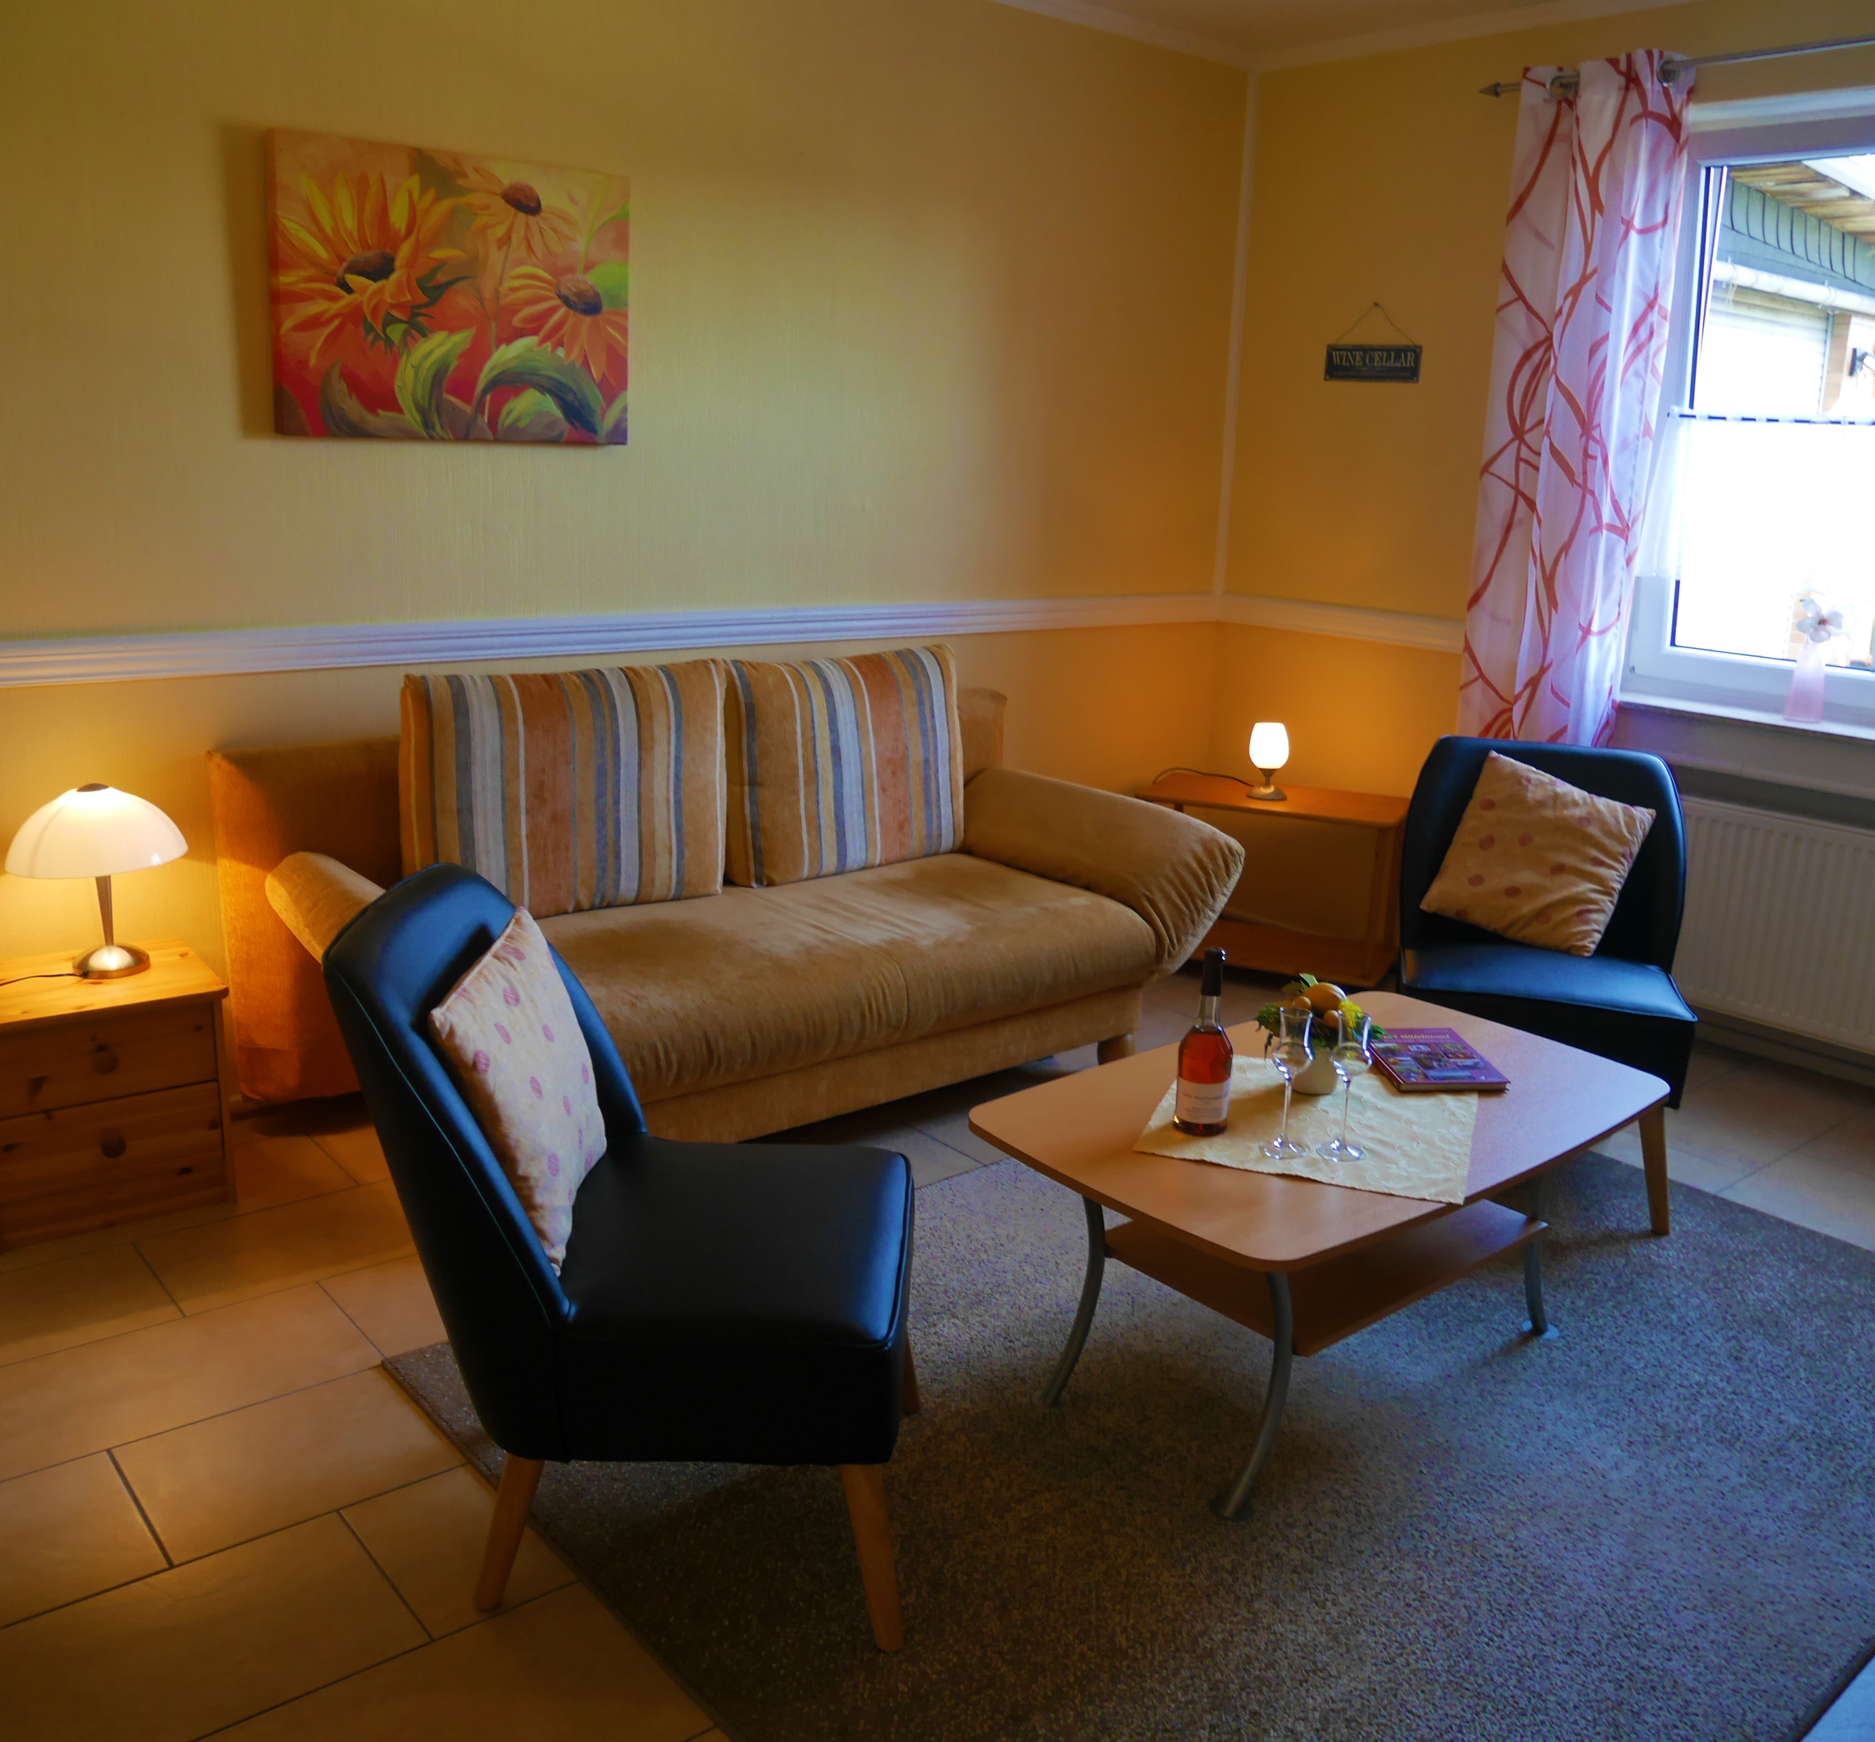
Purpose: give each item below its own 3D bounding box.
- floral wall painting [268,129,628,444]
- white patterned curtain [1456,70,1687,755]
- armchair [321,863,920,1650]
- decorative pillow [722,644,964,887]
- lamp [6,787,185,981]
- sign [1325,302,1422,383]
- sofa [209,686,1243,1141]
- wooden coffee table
[{"bbox_3d":[-0.972,-1.174,3.316,0.750,0.558,0.034,-9,18,-38],"label":"floral wall painting"},{"bbox_3d":[1.545,-0.776,4.045,0.108,2.300,0.424,-9,18,-38],"label":"white patterned curtain"},{"bbox_3d":[-0.352,0.430,2.056,0.632,0.861,0.545,2,14,0],"label":"armchair"},{"bbox_3d":[-0.218,-0.258,3.770,0.605,0.498,0.135,-9,7,-38],"label":"decorative pillow"},{"bbox_3d":[-1.544,0.011,2.969,0.289,0.340,0.289,-9,18,-38],"label":"lamp"},{"bbox_3d":[1.207,-1.468,4.473,0.011,0.208,0.319,-9,18,-38],"label":"sign"},{"bbox_3d":[-0.345,0.108,3.517,2.058,0.794,0.982,-9,18,-38],"label":"sofa"},{"bbox_3d":[0.597,0.561,2.475,1.029,0.455,0.621,-9,18,-38],"label":"wooden coffee table"}]

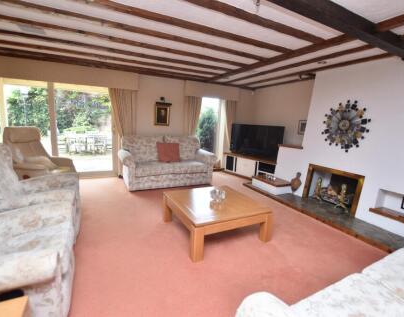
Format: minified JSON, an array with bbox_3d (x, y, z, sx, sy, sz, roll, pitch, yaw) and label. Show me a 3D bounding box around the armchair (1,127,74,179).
[{"bbox_3d":[-2.436,0.106,2.999,0.850,1.080,0.760,6,11,19],"label":"armchair"}]

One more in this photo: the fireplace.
[{"bbox_3d":[2.012,0.459,3.009,0.300,0.630,0.790,-3,11,-25],"label":"fireplace"}]

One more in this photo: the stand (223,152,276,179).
[{"bbox_3d":[1.269,0.231,4.744,0.420,0.510,1.600,-7,14,-42],"label":"stand"}]

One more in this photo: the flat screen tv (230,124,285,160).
[{"bbox_3d":[1.221,-0.406,4.702,0.070,0.730,1.360,-7,14,-42],"label":"flat screen tv"}]

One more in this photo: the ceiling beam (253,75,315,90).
[{"bbox_3d":[1.756,-1.766,4.669,0.090,0.080,1.860,-3,11,-25],"label":"ceiling beam"}]

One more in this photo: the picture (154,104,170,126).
[{"bbox_3d":[-0.900,-1.006,4.577,0.330,0.490,0.040,-3,11,-25],"label":"picture"}]

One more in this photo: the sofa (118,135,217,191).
[{"bbox_3d":[-0.729,0.026,4.191,1.920,0.950,0.970,-2,11,-22],"label":"sofa"}]

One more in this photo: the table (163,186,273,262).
[{"bbox_3d":[0.126,0.687,2.339,0.900,0.375,0.900,-3,11,-27],"label":"table"}]

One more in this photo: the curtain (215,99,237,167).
[{"bbox_3d":[0.687,-0.609,5.317,0.520,1.880,0.140,-3,11,-25],"label":"curtain"}]

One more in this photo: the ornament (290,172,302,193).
[{"bbox_3d":[1.644,0.442,3.456,0.080,0.420,0.200,-3,11,-25],"label":"ornament"}]

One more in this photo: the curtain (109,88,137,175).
[{"bbox_3d":[-1.649,-0.507,4.217,0.550,1.920,0.150,-3,11,-25],"label":"curtain"}]

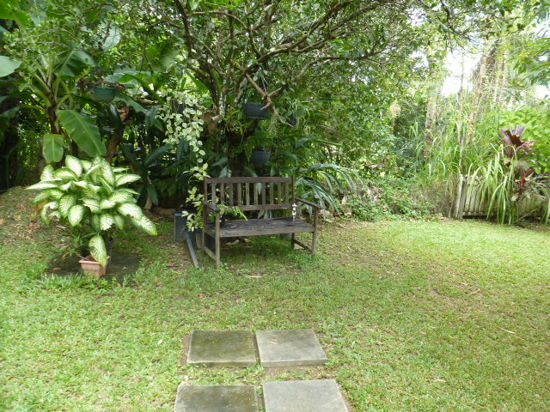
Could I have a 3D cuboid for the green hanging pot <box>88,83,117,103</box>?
[{"bbox_3d":[-2.263,-1.485,5.000,0.360,0.230,0.360,3,9,0],"label":"green hanging pot"}]

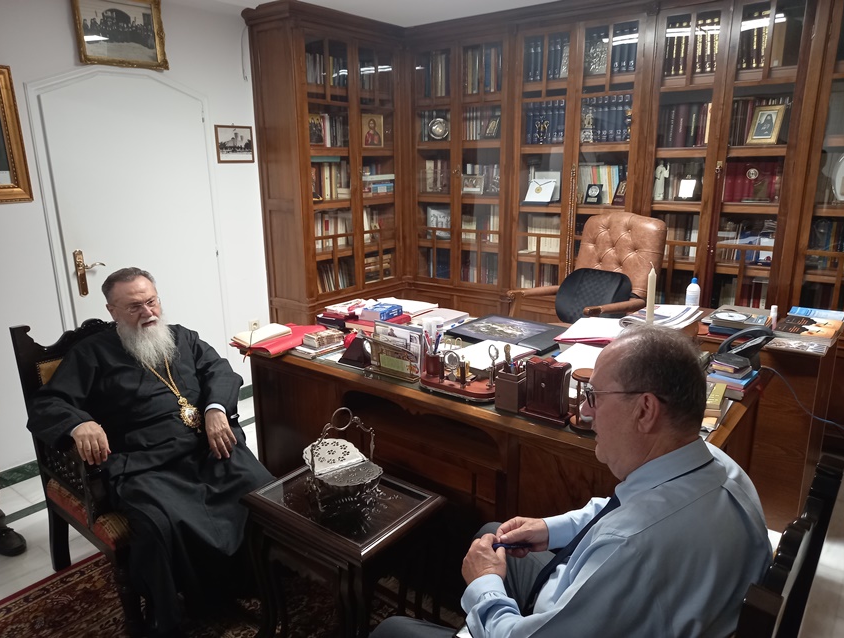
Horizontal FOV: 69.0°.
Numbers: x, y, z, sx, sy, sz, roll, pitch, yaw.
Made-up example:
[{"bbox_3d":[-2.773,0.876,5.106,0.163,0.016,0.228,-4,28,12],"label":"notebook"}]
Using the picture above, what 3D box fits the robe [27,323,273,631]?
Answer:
[{"bbox_3d":[-0.902,0.514,2.179,0.820,1.010,0.670,11,19,39],"label":"robe"}]

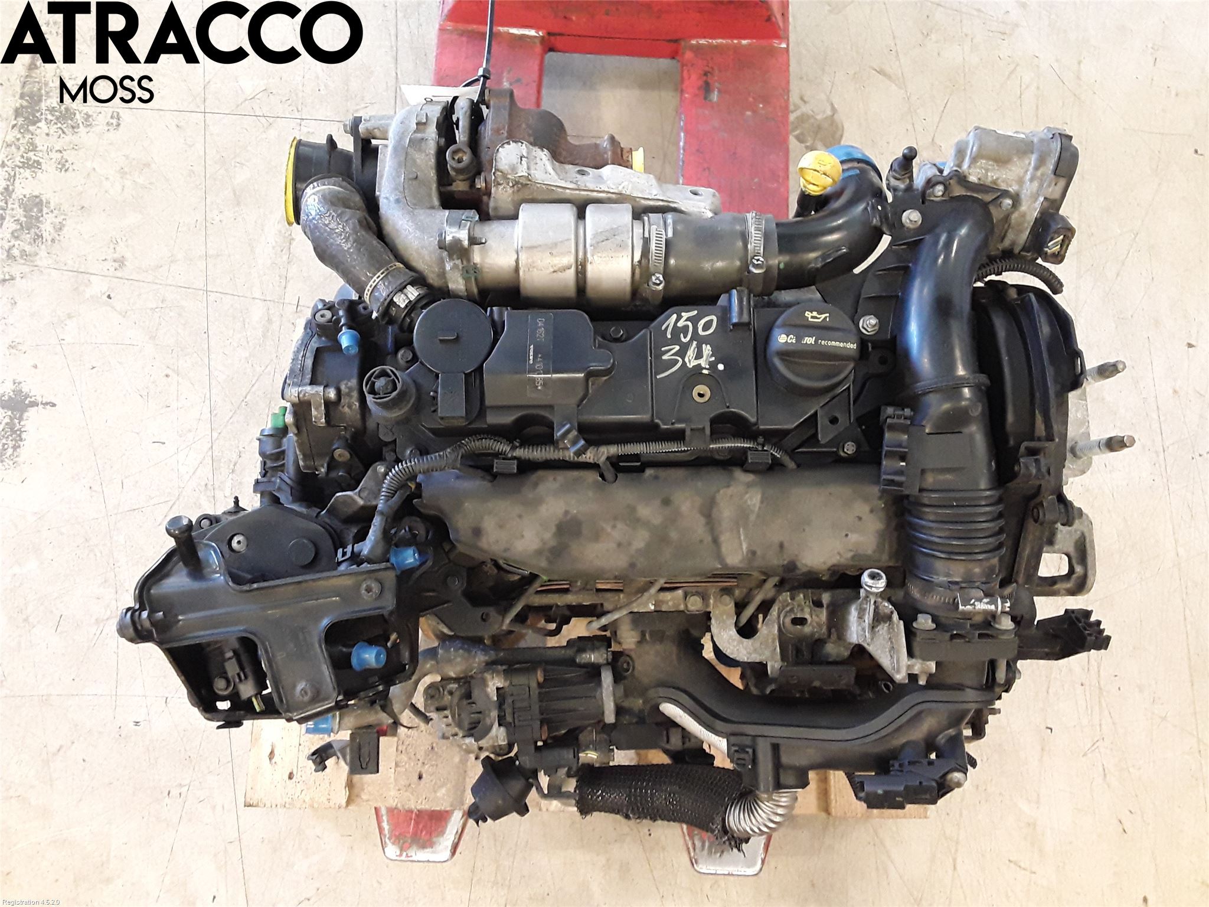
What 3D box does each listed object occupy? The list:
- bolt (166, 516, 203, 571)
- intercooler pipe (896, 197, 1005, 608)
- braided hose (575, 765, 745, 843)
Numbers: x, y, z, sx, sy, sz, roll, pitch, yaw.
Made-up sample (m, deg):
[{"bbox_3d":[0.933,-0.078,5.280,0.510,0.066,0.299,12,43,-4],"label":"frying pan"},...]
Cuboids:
[{"bbox_3d":[-0.280,0.059,0.654,0.018,0.041,0.018,1,44,-1],"label":"bolt"},{"bbox_3d":[0.250,-0.038,0.707,0.076,0.088,0.290,1,75,0],"label":"intercooler pipe"},{"bbox_3d":[0.047,0.298,0.840,0.142,0.050,0.054,4,75,1],"label":"braided hose"}]

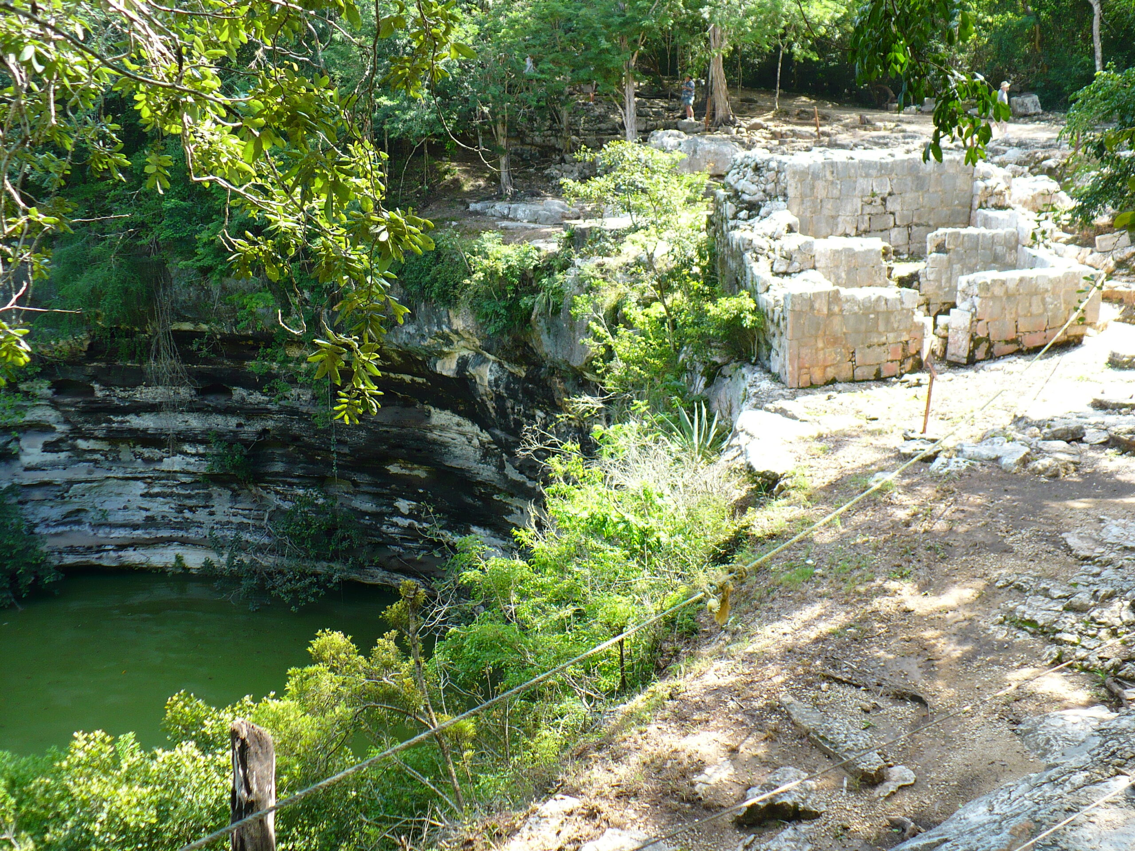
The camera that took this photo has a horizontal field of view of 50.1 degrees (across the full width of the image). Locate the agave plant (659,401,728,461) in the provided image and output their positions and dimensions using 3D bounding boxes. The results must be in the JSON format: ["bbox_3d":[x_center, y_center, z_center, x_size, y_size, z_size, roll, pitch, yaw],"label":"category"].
[{"bbox_3d":[1.913,0.101,18.500,1.060,0.920,1.040,-1,18,0],"label":"agave plant"}]

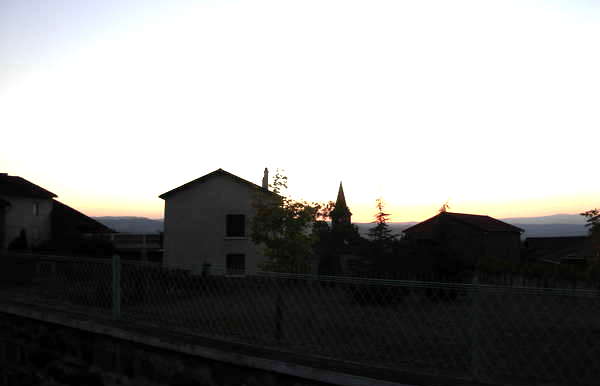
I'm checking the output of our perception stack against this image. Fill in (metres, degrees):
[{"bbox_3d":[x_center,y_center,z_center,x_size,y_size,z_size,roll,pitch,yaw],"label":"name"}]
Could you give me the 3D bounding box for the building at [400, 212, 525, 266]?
[{"bbox_3d":[16.500,4.601,64.852,7.900,5.100,12.300,-2,-3,34],"label":"building"}]

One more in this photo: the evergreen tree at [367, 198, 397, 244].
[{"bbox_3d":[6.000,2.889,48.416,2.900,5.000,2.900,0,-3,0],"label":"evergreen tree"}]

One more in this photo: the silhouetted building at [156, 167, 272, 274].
[{"bbox_3d":[-5.200,2.390,48.441,8.200,7.700,9.500,0,-3,2],"label":"silhouetted building"}]

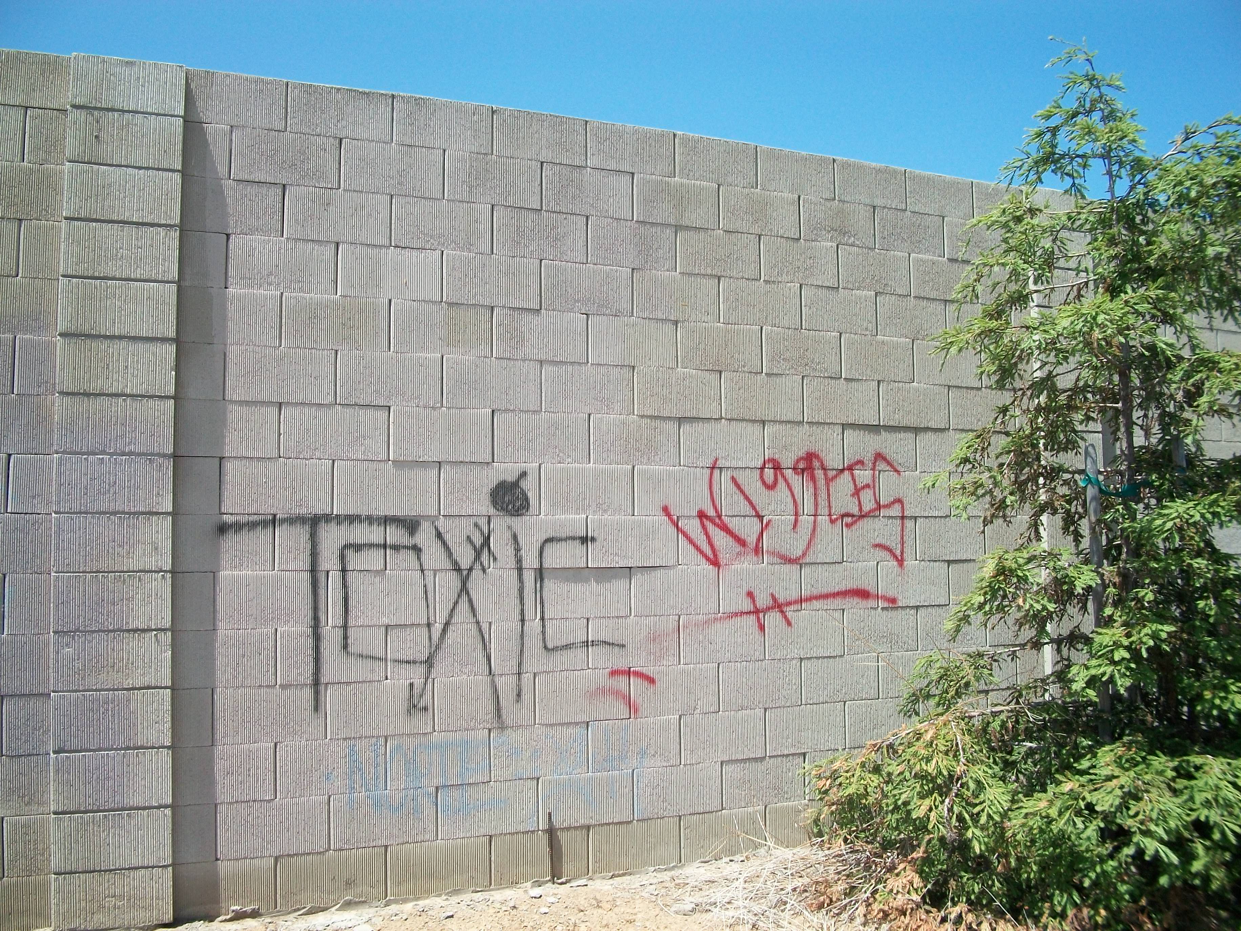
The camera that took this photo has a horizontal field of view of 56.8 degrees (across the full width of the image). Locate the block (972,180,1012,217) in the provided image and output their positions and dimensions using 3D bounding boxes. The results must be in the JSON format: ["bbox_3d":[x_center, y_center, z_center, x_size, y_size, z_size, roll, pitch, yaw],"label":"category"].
[{"bbox_3d":[1.836,-1.248,5.639,0.397,0.197,0.170,1,-4,-23],"label":"block"}]

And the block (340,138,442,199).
[{"bbox_3d":[-0.909,-1.129,4.465,0.400,0.197,0.170,1,-4,-23],"label":"block"}]

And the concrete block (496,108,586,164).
[{"bbox_3d":[-0.352,-1.308,4.673,0.398,0.198,0.170,1,-4,-24],"label":"concrete block"}]

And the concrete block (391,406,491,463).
[{"bbox_3d":[-0.719,-0.114,4.484,0.400,0.197,0.170,1,-4,-23],"label":"concrete block"}]

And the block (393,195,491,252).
[{"bbox_3d":[-0.726,-0.929,4.560,0.397,0.196,0.180,1,-4,-23],"label":"block"}]

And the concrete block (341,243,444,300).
[{"bbox_3d":[-0.900,-0.729,4.426,0.395,0.197,0.180,1,-4,-22],"label":"concrete block"}]

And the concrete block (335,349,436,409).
[{"bbox_3d":[-0.915,-0.324,4.432,0.398,0.200,0.175,1,-4,-22],"label":"concrete block"}]

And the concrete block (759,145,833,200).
[{"bbox_3d":[0.742,-1.296,5.164,0.395,0.195,0.175,1,-3,-24],"label":"concrete block"}]

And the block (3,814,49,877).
[{"bbox_3d":[-1.971,1.247,3.834,0.170,0.195,0.175,1,-3,-24],"label":"block"}]

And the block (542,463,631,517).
[{"bbox_3d":[-0.172,0.105,4.709,0.398,0.200,0.175,1,-4,-22],"label":"block"}]

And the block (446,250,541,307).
[{"bbox_3d":[-0.535,-0.722,4.625,0.397,0.196,0.180,1,-4,-23],"label":"block"}]

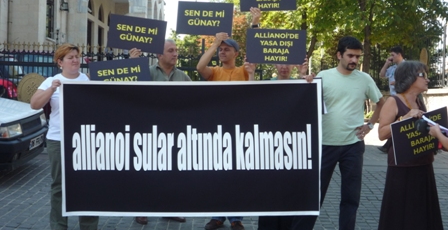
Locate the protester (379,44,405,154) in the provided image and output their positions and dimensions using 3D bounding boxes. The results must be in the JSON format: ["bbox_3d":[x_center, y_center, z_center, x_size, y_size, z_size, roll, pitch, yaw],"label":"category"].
[{"bbox_3d":[2.828,-0.277,10.238,0.420,1.742,0.460,-2,6,-25],"label":"protester"}]

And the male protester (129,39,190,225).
[{"bbox_3d":[-0.599,0.151,5.653,0.503,1.693,0.420,-1,6,-17],"label":"male protester"}]

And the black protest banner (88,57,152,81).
[{"bbox_3d":[-0.841,-0.304,4.940,0.487,0.282,0.020,-5,4,0],"label":"black protest banner"}]

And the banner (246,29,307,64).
[{"bbox_3d":[0.432,-0.562,5.030,0.487,0.282,0.020,1,4,0],"label":"banner"}]

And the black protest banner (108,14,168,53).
[{"bbox_3d":[-0.749,-0.697,5.270,0.487,0.282,0.020,7,4,0],"label":"black protest banner"}]

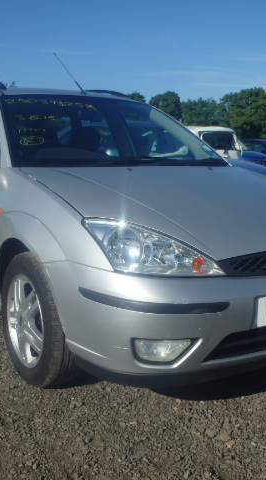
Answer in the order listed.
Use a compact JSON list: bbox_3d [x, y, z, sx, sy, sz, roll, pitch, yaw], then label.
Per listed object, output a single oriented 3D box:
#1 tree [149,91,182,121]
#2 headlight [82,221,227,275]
[{"bbox_3d":[3.801,-13.582,62.708,4.072,8.761,4.072,2,9,3],"label":"tree"},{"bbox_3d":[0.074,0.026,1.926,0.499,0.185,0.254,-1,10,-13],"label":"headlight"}]

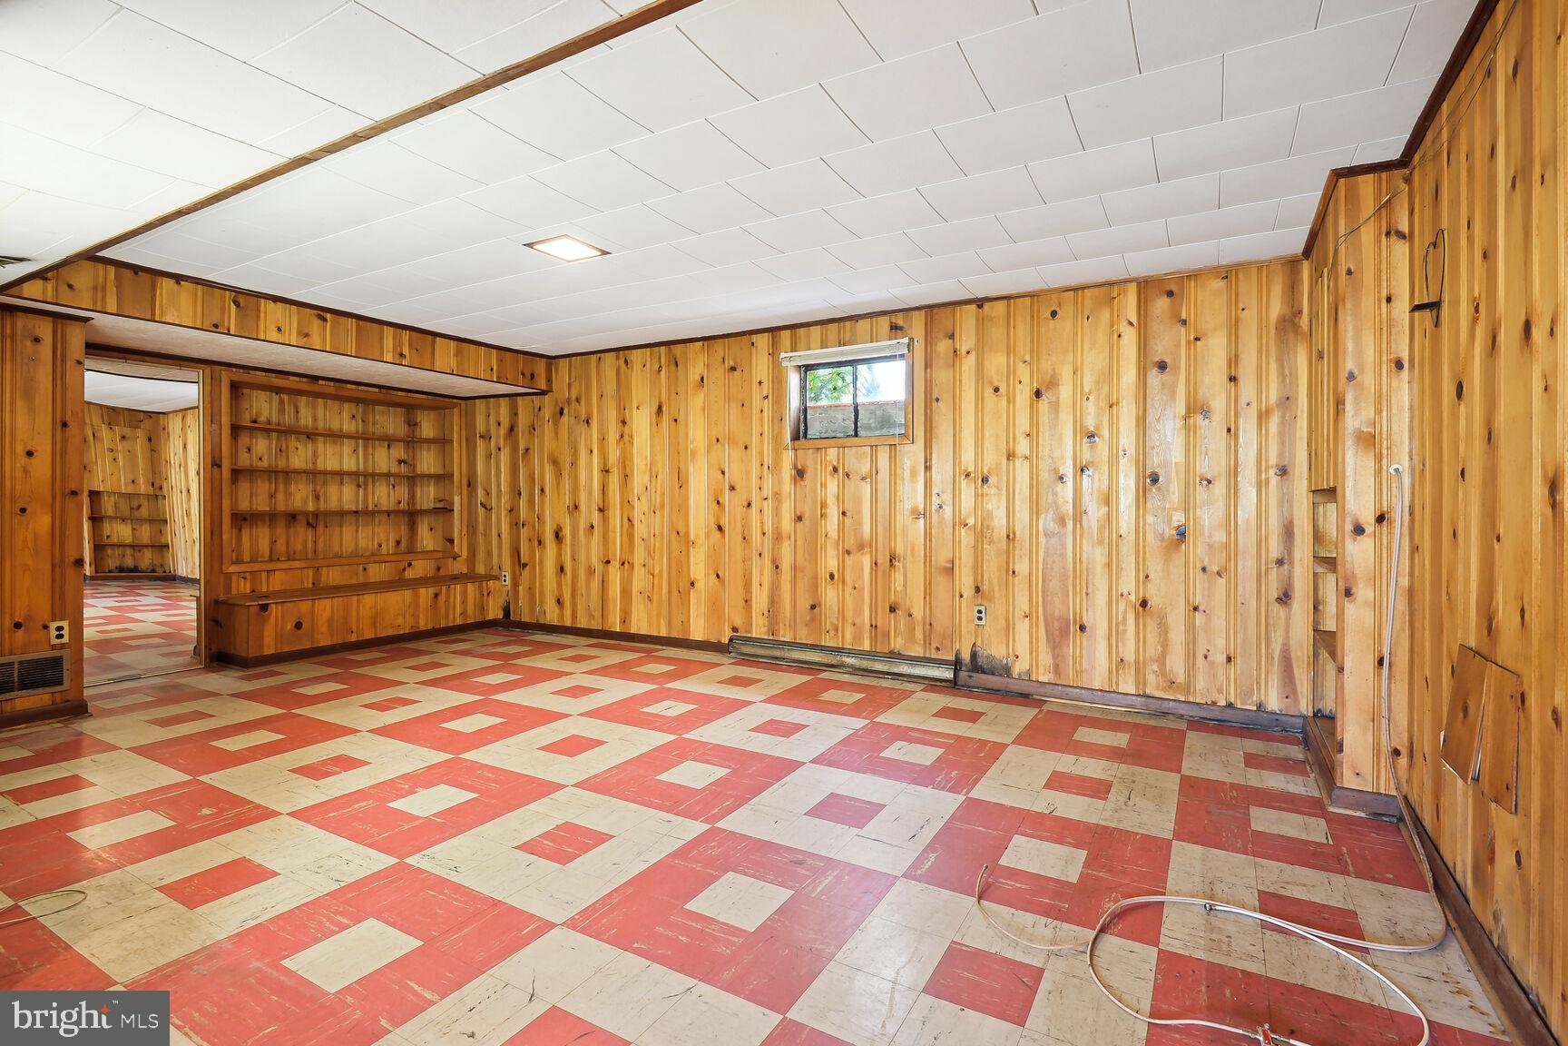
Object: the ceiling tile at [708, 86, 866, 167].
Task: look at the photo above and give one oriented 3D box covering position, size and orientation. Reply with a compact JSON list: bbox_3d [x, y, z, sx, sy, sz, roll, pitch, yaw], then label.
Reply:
[{"bbox_3d":[0.030,-1.332,2.357,0.410,0.018,0.404,1,2,30],"label":"ceiling tile"}]

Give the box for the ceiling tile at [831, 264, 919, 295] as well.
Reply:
[{"bbox_3d":[0.507,-1.377,3.945,0.406,0.020,0.406,1,2,30],"label":"ceiling tile"}]

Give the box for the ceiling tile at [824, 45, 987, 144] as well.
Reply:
[{"bbox_3d":[0.383,-1.306,2.121,0.411,0.020,0.403,1,2,30],"label":"ceiling tile"}]

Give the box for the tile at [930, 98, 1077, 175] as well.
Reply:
[{"bbox_3d":[0.778,-1.310,2.381,0.406,0.020,0.406,1,2,30],"label":"tile"}]

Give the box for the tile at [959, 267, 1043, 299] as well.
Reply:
[{"bbox_3d":[1.264,-1.377,3.988,0.406,0.020,0.406,1,2,30],"label":"tile"}]

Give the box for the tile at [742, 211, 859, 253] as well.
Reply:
[{"bbox_3d":[0.086,-1.355,3.237,0.410,0.018,0.404,1,2,30],"label":"tile"}]

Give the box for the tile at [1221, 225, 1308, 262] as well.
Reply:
[{"bbox_3d":[2.285,-1.330,3.342,0.338,0.020,0.377,1,2,30],"label":"tile"}]

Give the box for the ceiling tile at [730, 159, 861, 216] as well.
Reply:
[{"bbox_3d":[0.053,-1.328,2.771,0.411,0.020,0.403,1,2,30],"label":"ceiling tile"}]

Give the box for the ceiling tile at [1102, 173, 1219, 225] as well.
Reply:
[{"bbox_3d":[1.560,-1.331,2.876,0.406,0.020,0.406,1,2,30],"label":"ceiling tile"}]

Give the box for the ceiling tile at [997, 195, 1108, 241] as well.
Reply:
[{"bbox_3d":[1.185,-1.329,3.054,0.411,0.020,0.403,1,2,30],"label":"ceiling tile"}]

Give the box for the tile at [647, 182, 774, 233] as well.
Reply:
[{"bbox_3d":[-0.304,-1.337,2.974,0.411,0.020,0.403,1,2,30],"label":"tile"}]

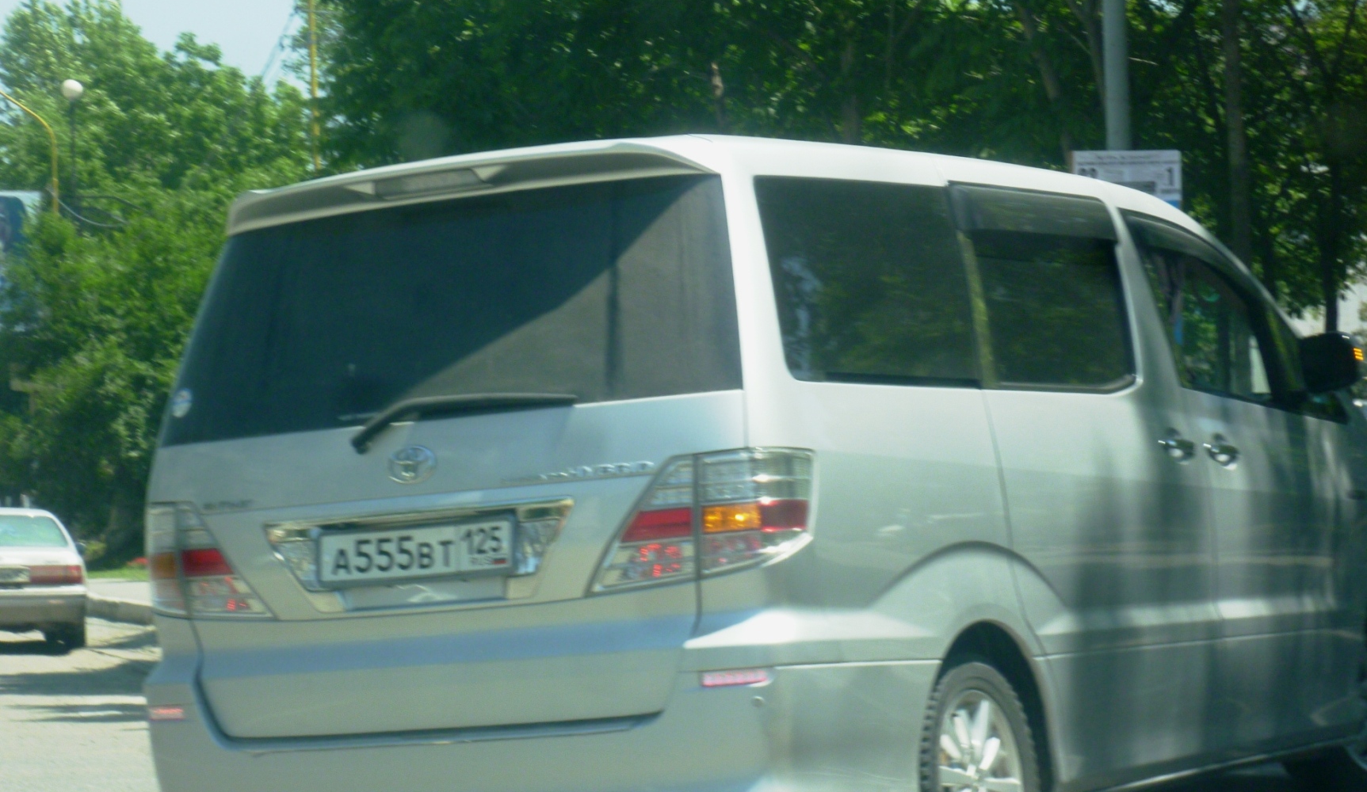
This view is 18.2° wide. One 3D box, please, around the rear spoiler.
[{"bbox_3d":[-0.549,-0.502,9.994,1.380,0.130,0.260,-6,-3,29],"label":"rear spoiler"}]

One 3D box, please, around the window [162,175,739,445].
[{"bbox_3d":[-0.555,-0.210,9.932,1.600,0.540,0.110,-6,-23,29],"label":"window"}]

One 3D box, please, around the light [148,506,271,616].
[{"bbox_3d":[-1.099,0.395,10.198,0.455,0.305,0.280,-6,-3,29],"label":"light"}]

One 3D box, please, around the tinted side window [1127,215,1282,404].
[{"bbox_3d":[1.446,-0.230,11.773,0.060,0.530,0.860,-11,-6,29],"label":"tinted side window"}]

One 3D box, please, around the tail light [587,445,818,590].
[{"bbox_3d":[0.038,0.280,9.557,0.455,0.305,0.280,-6,-3,29],"label":"tail light"}]

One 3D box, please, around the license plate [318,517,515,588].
[{"bbox_3d":[-0.609,0.355,9.735,0.525,0.118,0.020,-6,-9,29],"label":"license plate"}]

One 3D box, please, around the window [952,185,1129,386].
[{"bbox_3d":[0.928,-0.269,10.860,0.060,0.530,0.990,-11,-6,29],"label":"window"}]

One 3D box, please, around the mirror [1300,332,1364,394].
[{"bbox_3d":[1.837,-0.095,12.069,0.200,0.180,0.120,-6,-3,29],"label":"mirror"}]

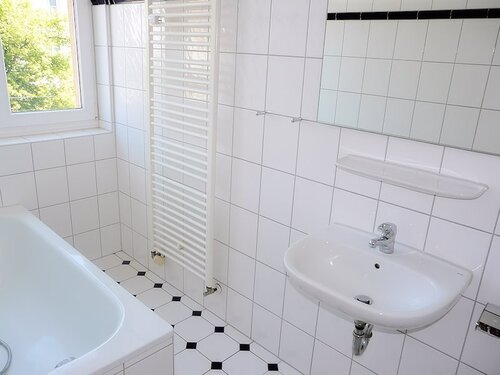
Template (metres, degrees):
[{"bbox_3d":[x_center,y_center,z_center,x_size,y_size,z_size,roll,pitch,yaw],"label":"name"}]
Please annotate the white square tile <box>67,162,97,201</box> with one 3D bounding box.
[{"bbox_3d":[-1.127,-0.042,2.719,0.015,0.246,0.191,19,25,40],"label":"white square tile"}]

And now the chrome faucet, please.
[{"bbox_3d":[0.467,0.181,1.399,0.052,0.114,0.150,19,25,40],"label":"chrome faucet"}]

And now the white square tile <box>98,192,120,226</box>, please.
[{"bbox_3d":[-1.018,0.159,2.923,0.015,0.246,0.157,19,25,40],"label":"white square tile"}]

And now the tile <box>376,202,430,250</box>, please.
[{"bbox_3d":[0.559,0.193,1.510,0.196,0.248,0.010,19,25,40],"label":"tile"}]

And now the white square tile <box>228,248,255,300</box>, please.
[{"bbox_3d":[-0.043,0.463,2.176,0.196,0.248,0.010,19,25,40],"label":"white square tile"}]

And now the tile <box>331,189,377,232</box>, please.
[{"bbox_3d":[0.415,0.141,1.641,0.193,0.246,0.015,19,25,40],"label":"tile"}]

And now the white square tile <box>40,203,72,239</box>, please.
[{"bbox_3d":[-1.271,0.233,2.660,0.010,0.248,0.193,19,25,40],"label":"white square tile"}]

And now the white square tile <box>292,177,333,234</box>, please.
[{"bbox_3d":[0.271,0.091,1.766,0.193,0.246,0.015,19,25,40],"label":"white square tile"}]

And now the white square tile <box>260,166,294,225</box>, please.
[{"bbox_3d":[0.128,0.041,1.892,0.193,0.246,0.015,19,25,40],"label":"white square tile"}]

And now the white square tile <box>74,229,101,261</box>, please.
[{"bbox_3d":[-1.152,0.427,2.877,0.015,0.238,0.191,19,25,40],"label":"white square tile"}]

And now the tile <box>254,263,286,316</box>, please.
[{"bbox_3d":[0.101,0.514,2.049,0.196,0.248,0.010,19,25,40],"label":"tile"}]

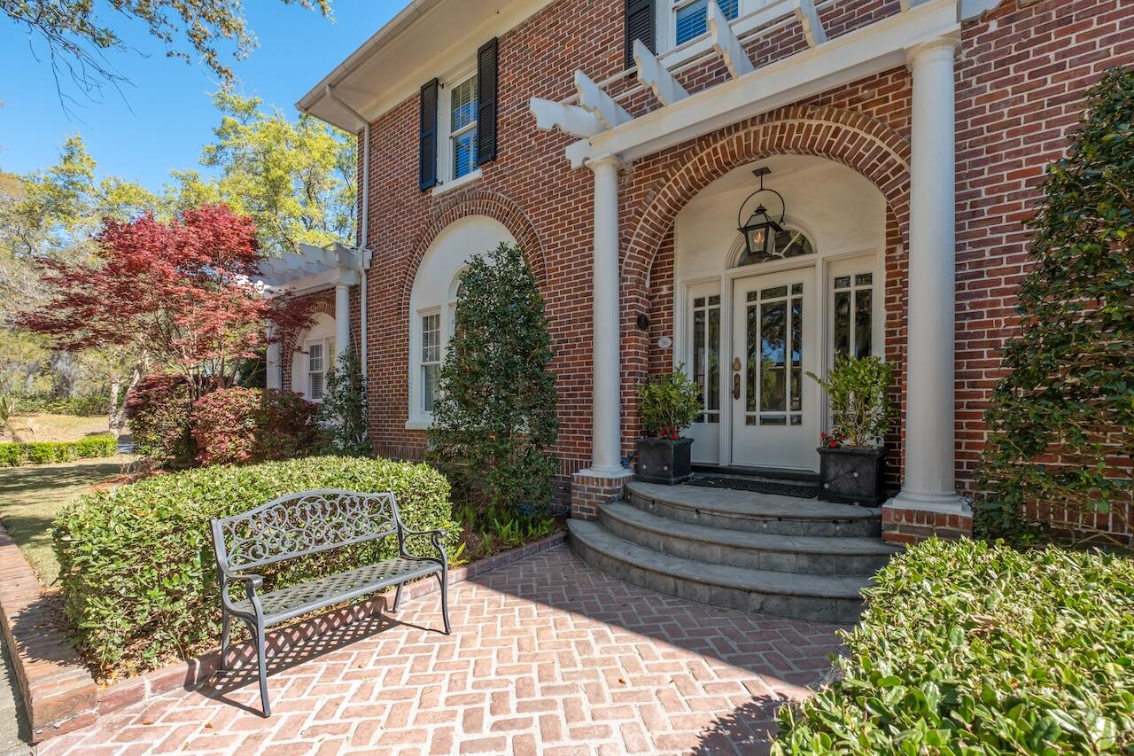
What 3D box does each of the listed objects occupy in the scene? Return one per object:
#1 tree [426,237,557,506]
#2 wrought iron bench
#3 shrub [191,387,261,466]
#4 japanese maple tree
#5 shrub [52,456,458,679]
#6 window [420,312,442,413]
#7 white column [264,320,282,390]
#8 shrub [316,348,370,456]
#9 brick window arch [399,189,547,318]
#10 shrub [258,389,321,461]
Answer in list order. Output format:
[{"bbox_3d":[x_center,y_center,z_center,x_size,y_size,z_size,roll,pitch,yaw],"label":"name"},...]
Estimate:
[{"bbox_3d":[-0.895,-0.013,5.726,1.400,3.220,1.000,-1,-3,38],"label":"tree"},{"bbox_3d":[-1.299,1.121,2.719,0.660,0.880,1.060,-1,-3,38],"label":"wrought iron bench"},{"bbox_3d":[-6.835,0.955,9.478,1.150,1.500,1.100,-1,-3,38],"label":"shrub"},{"bbox_3d":[-8.426,-0.833,10.041,4.300,5.100,4.400,-1,-3,38],"label":"japanese maple tree"},{"bbox_3d":[-2.259,1.133,3.618,1.800,0.770,2.170,-1,-3,38],"label":"shrub"},{"bbox_3d":[-2.166,-0.249,7.572,0.580,1.630,0.080,-1,-3,38],"label":"window"},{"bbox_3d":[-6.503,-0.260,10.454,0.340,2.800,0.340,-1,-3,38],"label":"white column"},{"bbox_3d":[-3.779,0.574,7.967,0.850,2.180,0.750,-1,-3,38],"label":"shrub"},{"bbox_3d":[-1.518,-1.865,7.061,3.230,1.690,0.200,-1,-3,38],"label":"brick window arch"},{"bbox_3d":[-5.165,0.937,8.786,1.100,1.500,1.000,-1,-3,38],"label":"shrub"}]

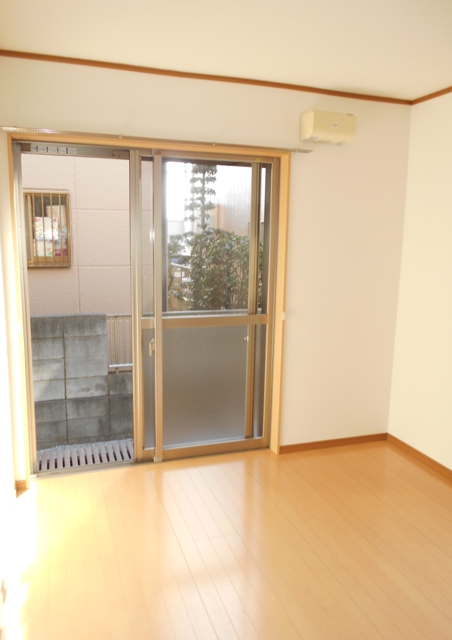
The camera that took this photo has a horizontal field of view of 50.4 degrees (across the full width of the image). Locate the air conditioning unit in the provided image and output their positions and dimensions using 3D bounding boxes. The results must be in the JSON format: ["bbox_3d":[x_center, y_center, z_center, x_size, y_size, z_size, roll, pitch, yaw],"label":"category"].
[{"bbox_3d":[0.649,-1.214,3.034,0.305,0.170,0.160,-2,10,-18],"label":"air conditioning unit"}]

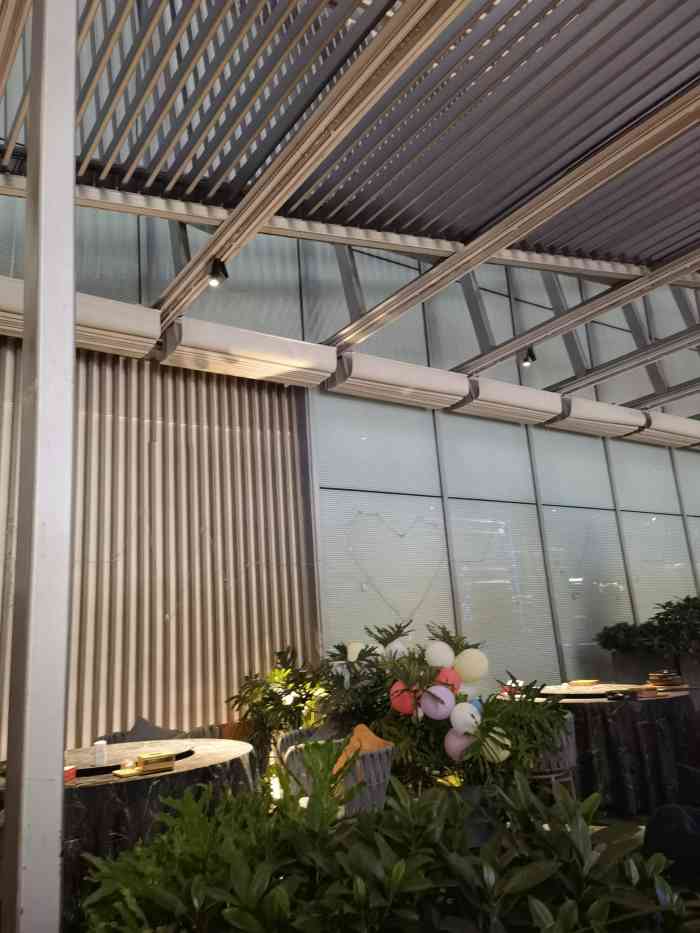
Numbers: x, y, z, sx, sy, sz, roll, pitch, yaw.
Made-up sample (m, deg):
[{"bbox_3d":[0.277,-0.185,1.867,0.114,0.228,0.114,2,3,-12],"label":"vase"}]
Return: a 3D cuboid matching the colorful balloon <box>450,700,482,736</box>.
[{"bbox_3d":[0.744,1.604,4.650,0.204,0.217,0.204,-6,-15,7],"label":"colorful balloon"}]

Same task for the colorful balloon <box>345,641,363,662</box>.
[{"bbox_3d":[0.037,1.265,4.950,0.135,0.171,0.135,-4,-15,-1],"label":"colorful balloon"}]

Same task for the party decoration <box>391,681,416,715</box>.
[{"bbox_3d":[0.349,1.508,4.750,0.170,0.222,0.170,-5,-15,3],"label":"party decoration"}]

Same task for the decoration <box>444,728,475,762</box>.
[{"bbox_3d":[0.700,1.783,4.650,0.192,0.217,0.192,-6,-15,6],"label":"decoration"}]

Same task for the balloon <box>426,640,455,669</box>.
[{"bbox_3d":[0.603,1.253,4.850,0.187,0.187,0.187,-6,-15,6],"label":"balloon"}]

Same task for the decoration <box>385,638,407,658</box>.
[{"bbox_3d":[0.316,1.245,4.950,0.163,0.150,0.163,-5,-15,2],"label":"decoration"}]

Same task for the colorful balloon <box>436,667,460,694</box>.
[{"bbox_3d":[0.650,1.411,4.800,0.158,0.185,0.185,-6,-15,6],"label":"colorful balloon"}]

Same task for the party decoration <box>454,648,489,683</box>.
[{"bbox_3d":[0.801,1.312,4.800,0.224,0.224,0.224,-6,-16,8],"label":"party decoration"}]

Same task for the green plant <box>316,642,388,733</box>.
[{"bbox_3d":[0.017,1.510,4.950,0.490,0.613,0.465,-4,-15,-1],"label":"green plant"}]

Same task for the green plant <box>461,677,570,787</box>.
[{"bbox_3d":[1.057,1.706,4.650,0.703,0.714,0.668,-7,-16,10],"label":"green plant"}]

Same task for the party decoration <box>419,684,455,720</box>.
[{"bbox_3d":[0.559,1.524,4.700,0.232,0.232,0.232,-6,-15,5],"label":"party decoration"}]

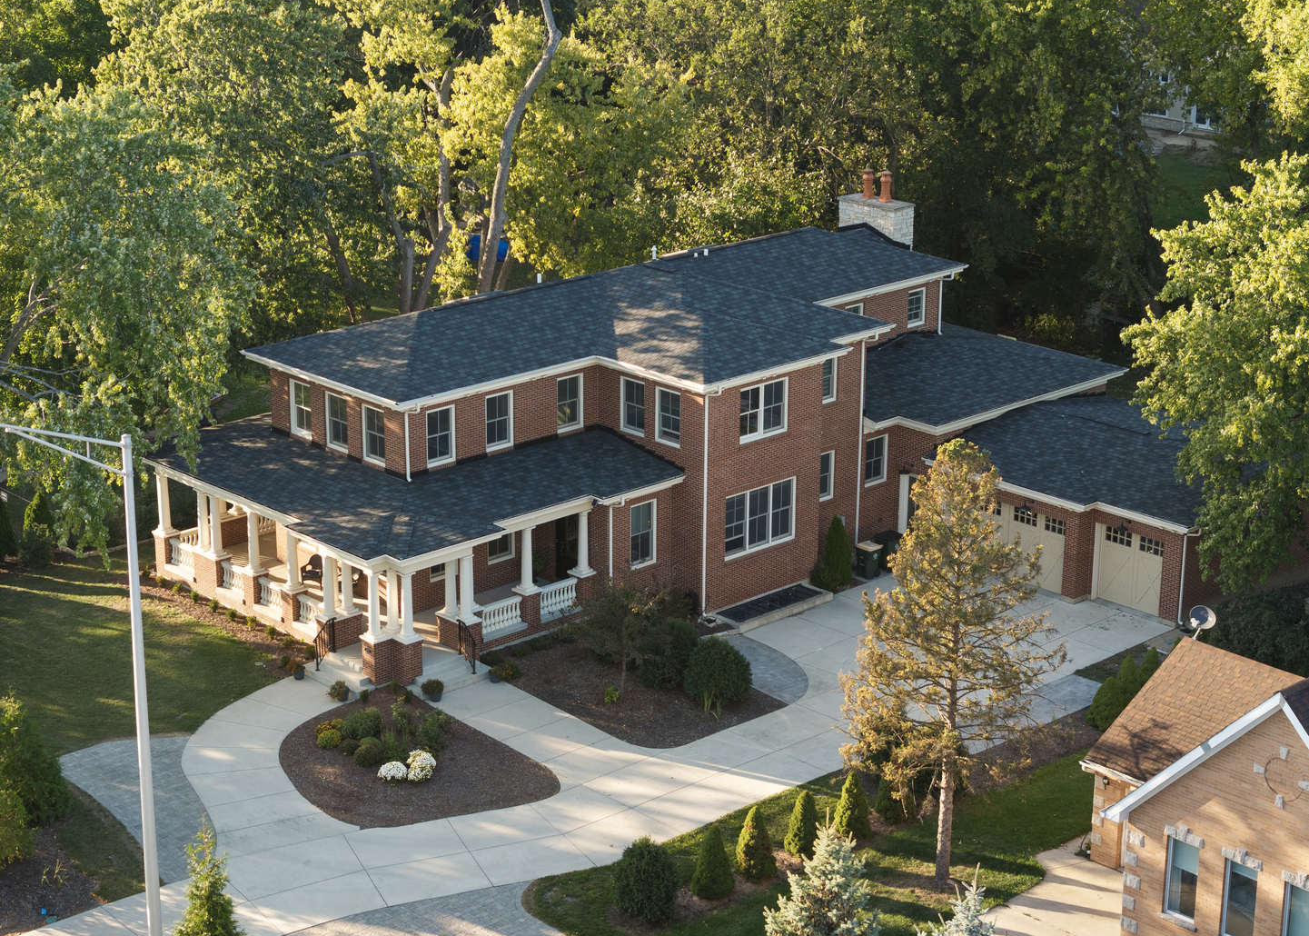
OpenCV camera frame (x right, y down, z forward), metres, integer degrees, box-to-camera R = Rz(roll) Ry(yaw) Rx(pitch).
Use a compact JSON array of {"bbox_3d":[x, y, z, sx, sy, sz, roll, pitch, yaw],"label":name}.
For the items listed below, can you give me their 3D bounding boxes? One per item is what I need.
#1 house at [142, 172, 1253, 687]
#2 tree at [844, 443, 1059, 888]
[{"bbox_3d":[2.861,-1.182,75.938,28.100,9.250,22.700,-16,24,-41],"label":"house"},{"bbox_3d":[6.706,4.450,59.207,5.000,10.500,5.000,0,17,0],"label":"tree"}]

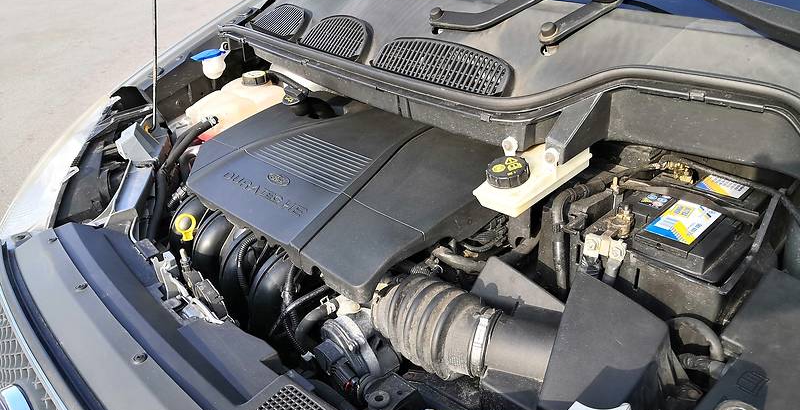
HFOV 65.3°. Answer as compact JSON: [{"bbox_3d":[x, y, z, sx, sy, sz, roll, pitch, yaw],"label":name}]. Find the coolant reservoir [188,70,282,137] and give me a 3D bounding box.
[{"bbox_3d":[-0.347,-0.178,1.396,0.235,0.190,0.160,-28,36,-37],"label":"coolant reservoir"}]

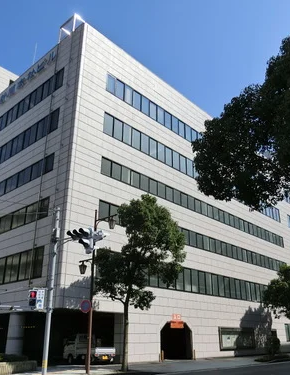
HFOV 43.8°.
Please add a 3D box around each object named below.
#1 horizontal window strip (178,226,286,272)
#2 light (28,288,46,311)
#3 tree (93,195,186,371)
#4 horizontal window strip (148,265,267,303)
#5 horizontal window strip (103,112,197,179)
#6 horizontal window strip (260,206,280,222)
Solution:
[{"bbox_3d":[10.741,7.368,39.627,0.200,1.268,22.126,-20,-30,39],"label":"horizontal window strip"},{"bbox_3d":[-5.040,5.202,16.773,0.720,0.920,0.320,18,-28,-36],"label":"light"},{"bbox_3d":[-0.229,5.037,20.361,4.900,9.500,5.000,0,-22,0],"label":"tree"},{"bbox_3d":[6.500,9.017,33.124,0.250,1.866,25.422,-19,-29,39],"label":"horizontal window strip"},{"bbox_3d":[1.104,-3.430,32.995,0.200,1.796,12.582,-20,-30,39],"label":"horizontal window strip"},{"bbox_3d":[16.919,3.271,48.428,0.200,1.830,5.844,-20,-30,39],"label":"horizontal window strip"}]

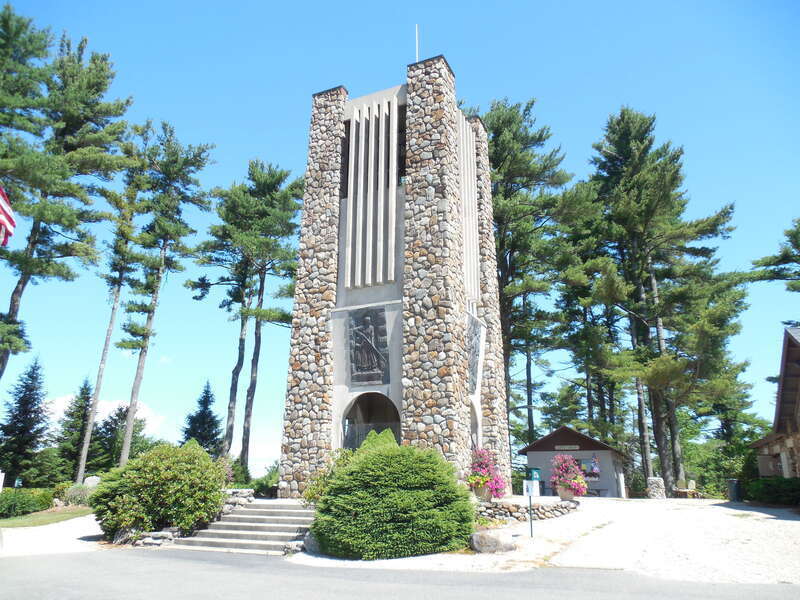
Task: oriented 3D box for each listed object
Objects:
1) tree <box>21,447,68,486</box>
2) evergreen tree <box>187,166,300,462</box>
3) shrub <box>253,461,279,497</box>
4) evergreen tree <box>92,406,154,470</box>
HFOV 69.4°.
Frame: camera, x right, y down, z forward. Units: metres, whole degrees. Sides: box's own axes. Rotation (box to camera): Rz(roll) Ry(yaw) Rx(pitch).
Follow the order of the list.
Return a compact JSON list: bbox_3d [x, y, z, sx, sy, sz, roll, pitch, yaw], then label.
[{"bbox_3d":[-23.687,11.153,38.391,3.050,2.750,3.050,10,-20,-29],"label":"tree"},{"bbox_3d":[-9.846,0.717,35.282,6.600,20.700,6.000,0,-17,0],"label":"evergreen tree"},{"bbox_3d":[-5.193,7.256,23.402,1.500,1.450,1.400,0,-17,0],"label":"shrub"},{"bbox_3d":[-18.648,9.954,38.775,4.200,5.400,4.000,0,-17,0],"label":"evergreen tree"}]

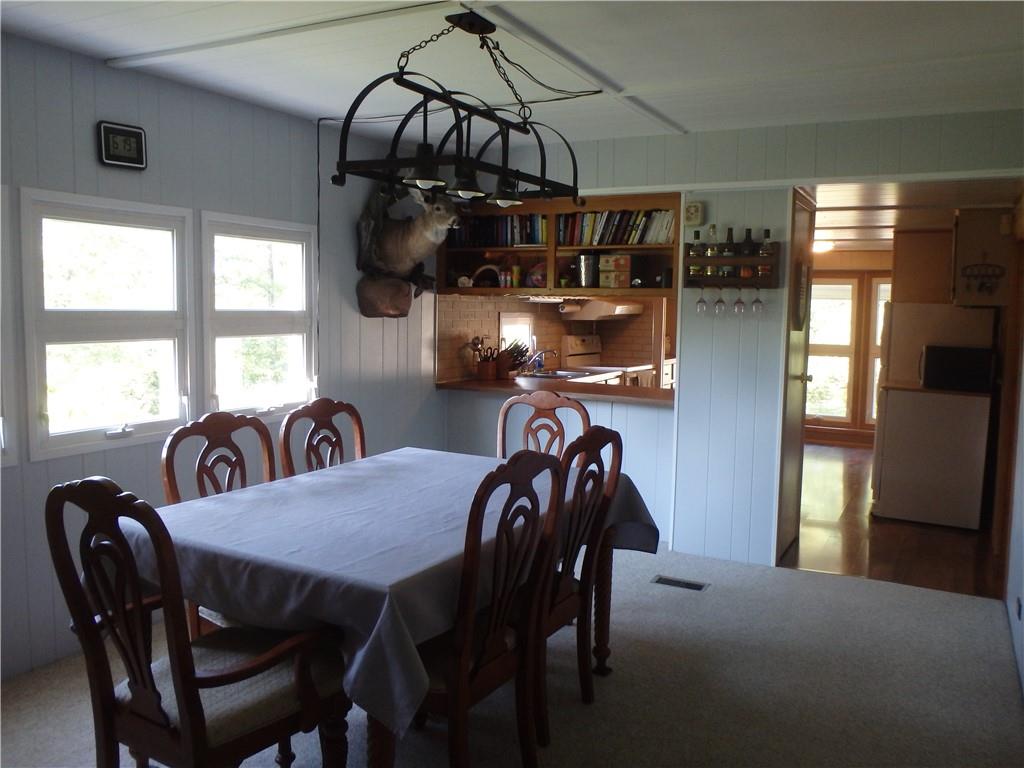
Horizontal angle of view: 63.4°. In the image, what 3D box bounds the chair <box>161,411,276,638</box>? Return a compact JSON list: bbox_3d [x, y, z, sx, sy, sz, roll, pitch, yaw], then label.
[{"bbox_3d":[-0.800,0.632,2.842,0.560,1.044,0.500,4,7,28],"label":"chair"}]

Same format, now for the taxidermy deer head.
[{"bbox_3d":[-0.563,-0.866,4.808,0.529,0.536,0.392,3,6,18],"label":"taxidermy deer head"}]

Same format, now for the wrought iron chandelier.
[{"bbox_3d":[-0.138,-0.954,2.894,0.478,0.587,0.943,4,7,28],"label":"wrought iron chandelier"}]

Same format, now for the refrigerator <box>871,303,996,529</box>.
[{"bbox_3d":[2.971,0.184,5.851,0.648,1.473,0.680,4,7,28],"label":"refrigerator"}]

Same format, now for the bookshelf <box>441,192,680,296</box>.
[{"bbox_3d":[0.298,-0.860,5.242,1.641,0.606,0.300,4,7,28],"label":"bookshelf"}]

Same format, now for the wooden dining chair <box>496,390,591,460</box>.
[{"bbox_3d":[0.015,0.573,3.571,0.560,1.044,0.580,4,7,28],"label":"wooden dining chair"}]

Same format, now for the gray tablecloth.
[{"bbox_3d":[-0.354,0.546,2.867,1.196,0.355,1.711,4,7,28],"label":"gray tablecloth"}]

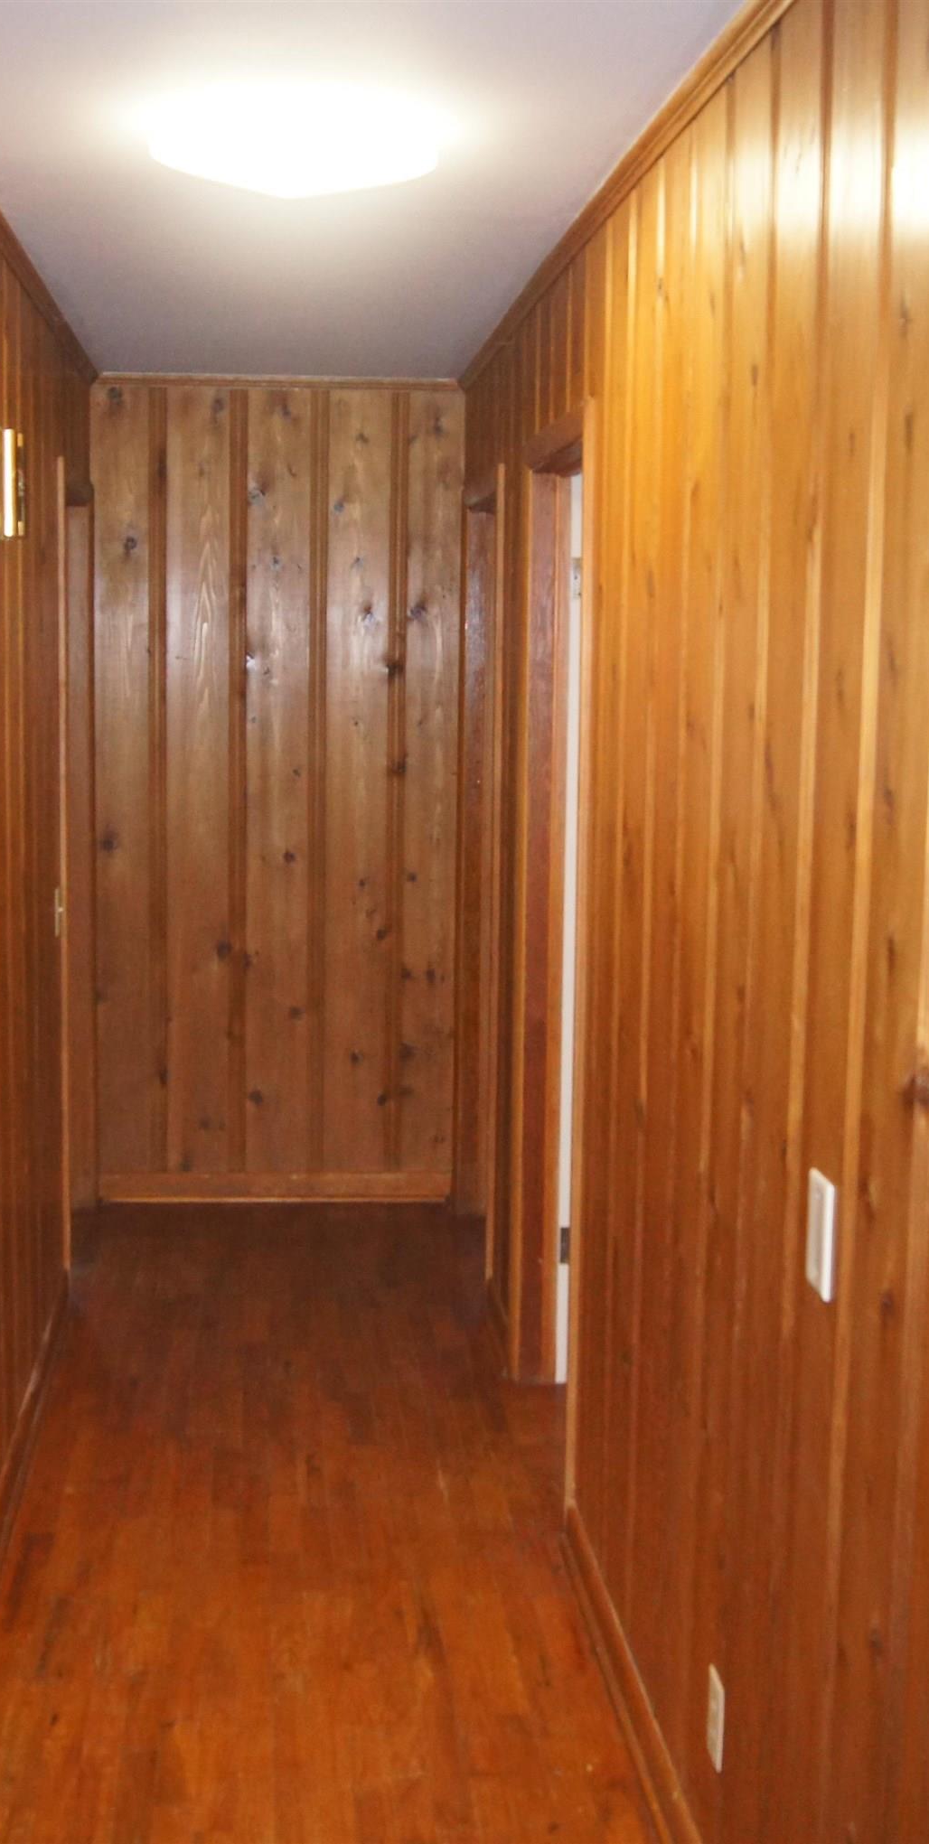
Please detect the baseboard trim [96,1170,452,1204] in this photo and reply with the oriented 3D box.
[{"bbox_3d":[-0.561,0.803,6.289,1.050,0.097,0.022,0,8,-6],"label":"baseboard trim"}]

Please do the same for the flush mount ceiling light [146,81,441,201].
[{"bbox_3d":[-0.252,-1.133,3.108,0.430,0.100,0.430,0,8,-6],"label":"flush mount ceiling light"}]

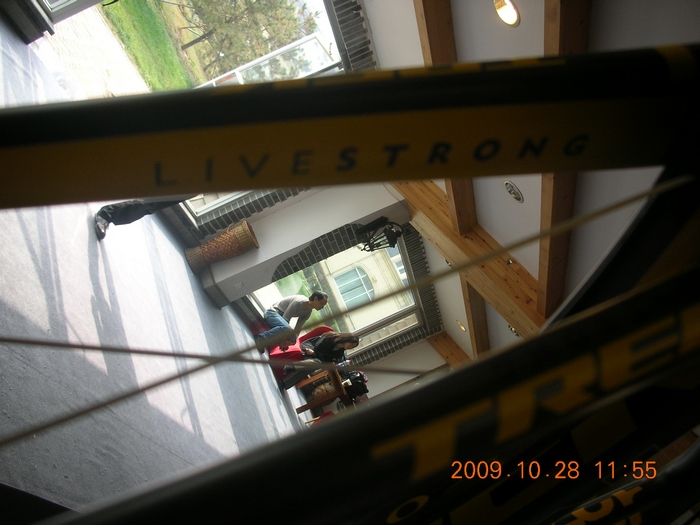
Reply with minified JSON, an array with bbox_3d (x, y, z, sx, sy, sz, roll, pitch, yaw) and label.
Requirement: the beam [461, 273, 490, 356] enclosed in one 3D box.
[{"bbox_3d":[1.675,0.875,9.182,0.120,0.210,4.150,49,-9,31],"label":"beam"}]

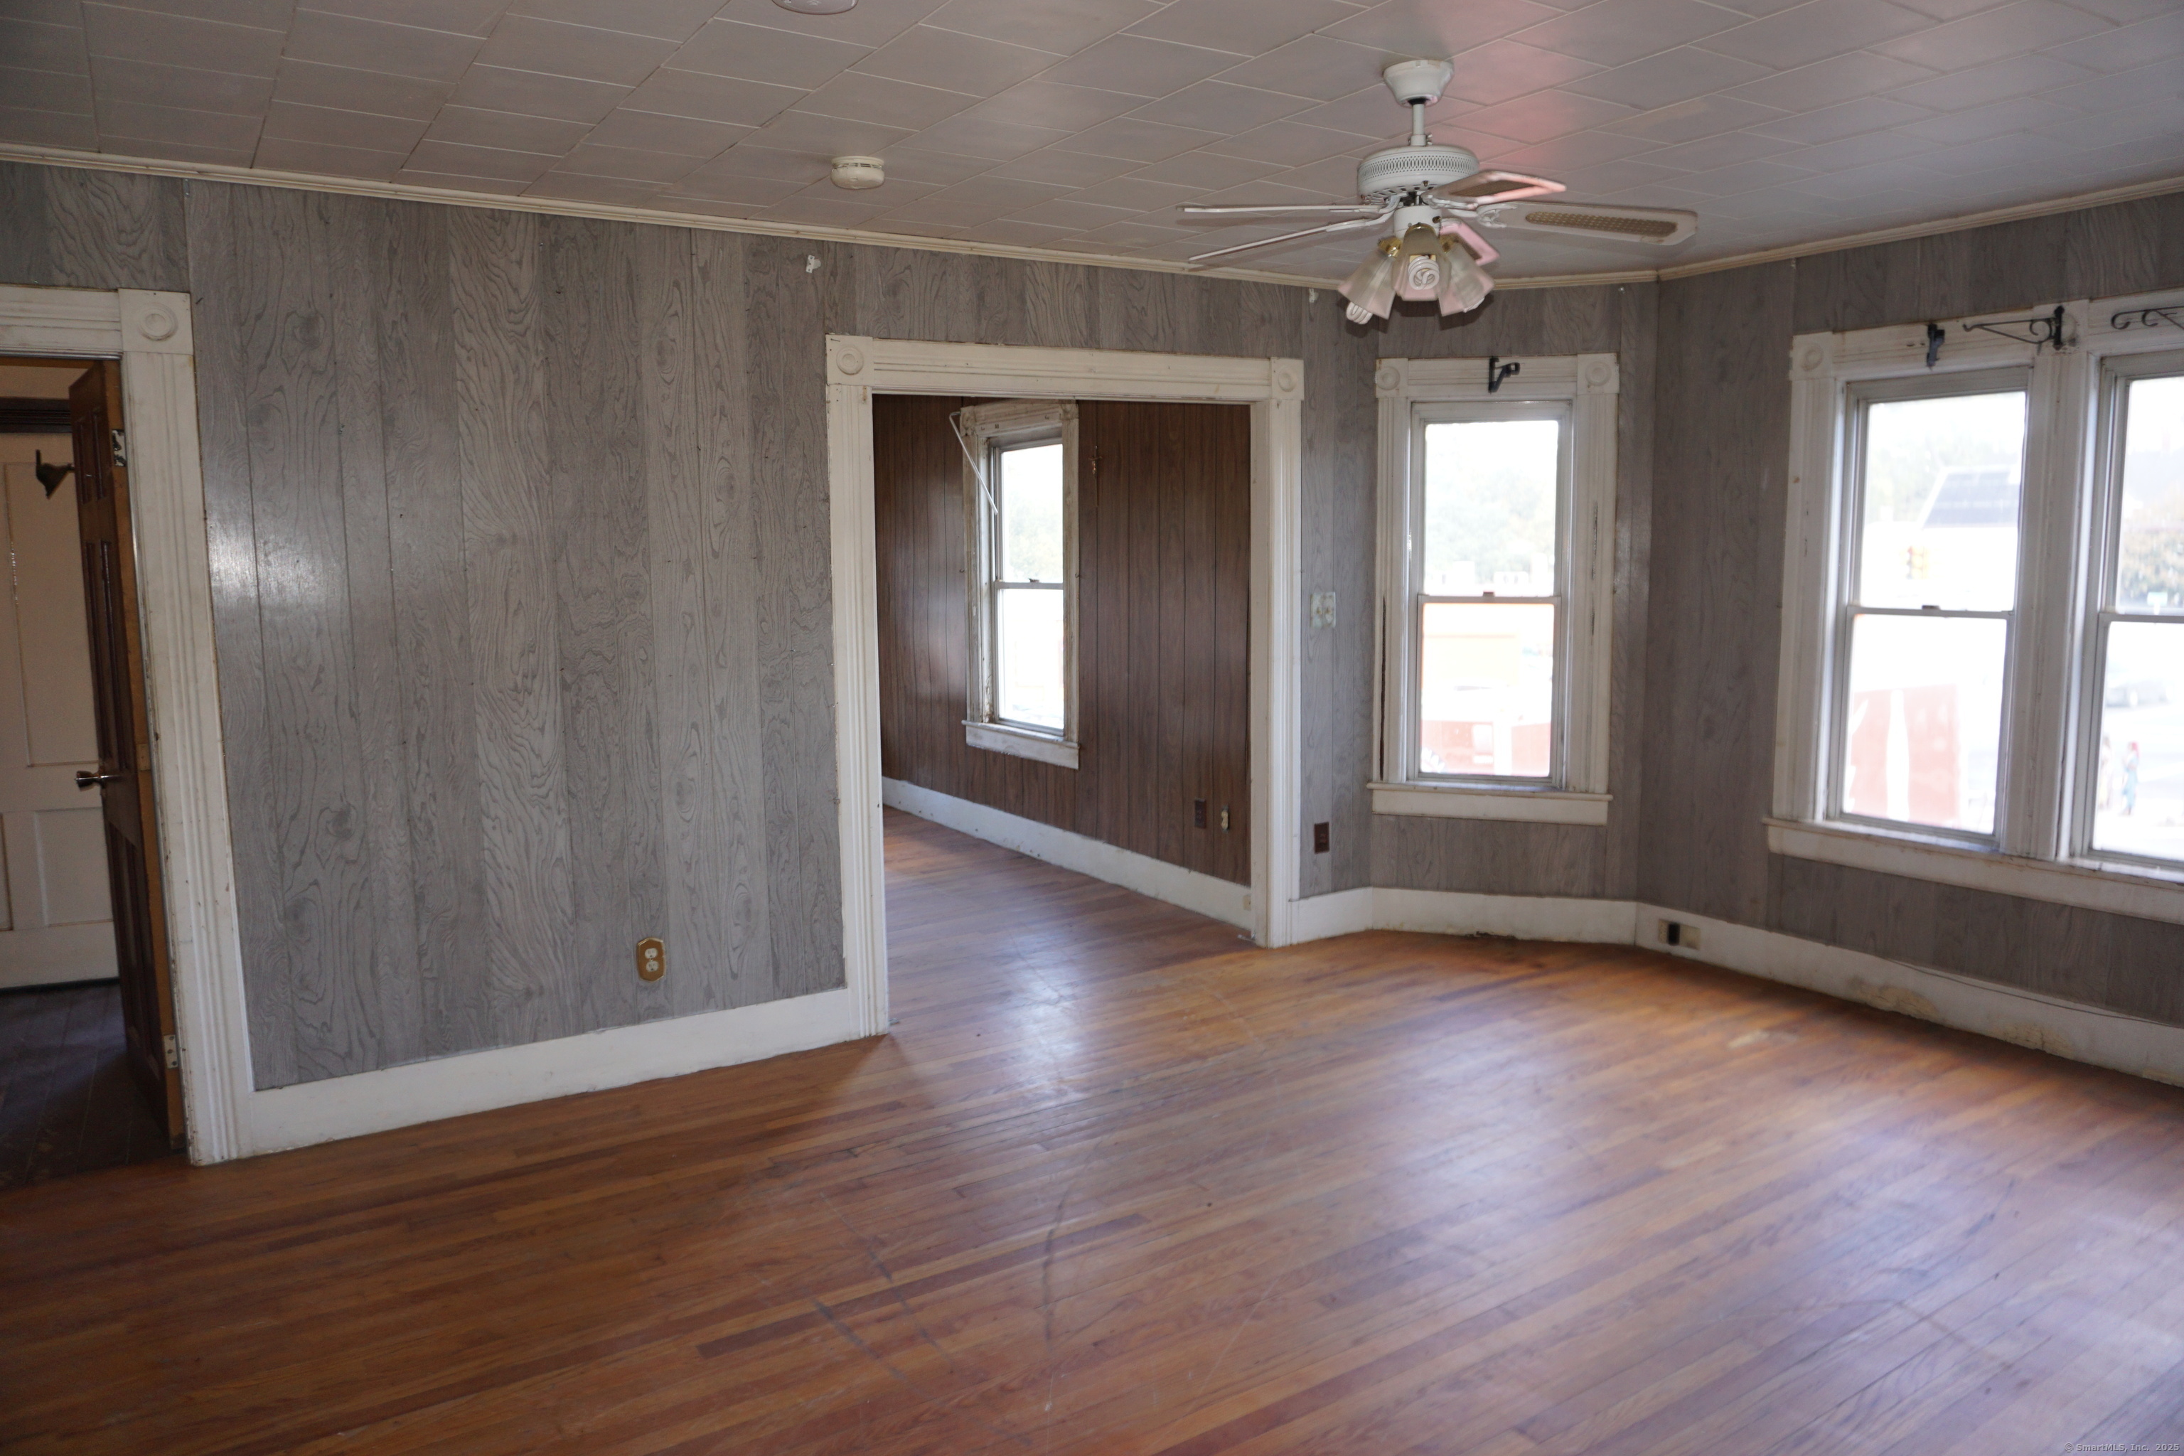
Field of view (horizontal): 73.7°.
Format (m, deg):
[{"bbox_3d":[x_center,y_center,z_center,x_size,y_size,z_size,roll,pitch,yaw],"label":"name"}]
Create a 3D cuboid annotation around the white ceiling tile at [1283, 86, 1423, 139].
[{"bbox_3d":[0.616,-1.306,3.075,0.302,0.015,0.302,-5,9,-33],"label":"white ceiling tile"}]

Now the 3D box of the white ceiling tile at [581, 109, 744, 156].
[{"bbox_3d":[-0.938,-1.317,3.223,0.303,0.016,0.303,-5,9,-33],"label":"white ceiling tile"}]

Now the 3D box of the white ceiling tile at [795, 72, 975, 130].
[{"bbox_3d":[-0.410,-1.266,2.935,0.303,0.015,0.303,-6,9,-32],"label":"white ceiling tile"}]

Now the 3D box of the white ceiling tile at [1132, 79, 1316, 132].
[{"bbox_3d":[0.274,-1.300,3.044,0.302,0.015,0.302,-5,9,-33],"label":"white ceiling tile"}]

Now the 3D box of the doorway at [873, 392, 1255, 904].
[{"bbox_3d":[-0.033,-0.095,4.833,1.490,1.930,0.140,-5,9,-31],"label":"doorway"}]

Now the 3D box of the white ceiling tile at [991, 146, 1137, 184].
[{"bbox_3d":[-0.063,-1.365,3.540,0.305,0.018,0.305,-5,9,-33],"label":"white ceiling tile"}]

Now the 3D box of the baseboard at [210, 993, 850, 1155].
[{"bbox_3d":[-1.454,0.950,4.141,1.630,0.165,0.020,-5,9,-31],"label":"baseboard"}]

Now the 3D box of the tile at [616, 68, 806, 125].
[{"bbox_3d":[-0.769,-1.284,2.962,0.302,0.015,0.302,-5,9,-33],"label":"tile"}]

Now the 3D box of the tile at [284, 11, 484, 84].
[{"bbox_3d":[-1.287,-1.240,2.644,0.302,0.015,0.302,-5,9,-33],"label":"tile"}]

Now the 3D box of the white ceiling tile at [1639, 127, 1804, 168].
[{"bbox_3d":[1.470,-1.355,3.421,0.303,0.016,0.303,-5,9,-33],"label":"white ceiling tile"}]

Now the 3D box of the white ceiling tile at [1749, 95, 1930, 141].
[{"bbox_3d":[1.635,-1.324,3.169,0.302,0.015,0.302,-5,9,-33],"label":"white ceiling tile"}]

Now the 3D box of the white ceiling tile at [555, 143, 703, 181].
[{"bbox_3d":[-1.102,-1.350,3.474,0.302,0.015,0.302,-5,9,-33],"label":"white ceiling tile"}]

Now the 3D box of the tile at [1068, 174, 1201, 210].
[{"bbox_3d":[0.115,-1.403,3.822,0.305,0.018,0.305,-5,9,-33],"label":"tile"}]

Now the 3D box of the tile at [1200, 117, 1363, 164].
[{"bbox_3d":[0.448,-1.337,3.316,0.305,0.018,0.305,-5,9,-33],"label":"tile"}]

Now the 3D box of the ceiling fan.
[{"bbox_3d":[0.642,-1.025,2.832,1.050,0.480,1.050,-5,9,-31],"label":"ceiling fan"}]

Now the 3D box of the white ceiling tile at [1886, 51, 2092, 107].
[{"bbox_3d":[1.787,-1.282,2.892,0.303,0.015,0.303,-6,9,-32],"label":"white ceiling tile"}]

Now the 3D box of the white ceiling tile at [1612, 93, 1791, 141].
[{"bbox_3d":[1.297,-1.319,3.145,0.302,0.015,0.302,-5,9,-33],"label":"white ceiling tile"}]

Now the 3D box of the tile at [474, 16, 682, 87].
[{"bbox_3d":[-0.923,-1.215,2.610,0.303,0.015,0.303,-6,9,-32],"label":"tile"}]

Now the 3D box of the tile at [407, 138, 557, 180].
[{"bbox_3d":[-1.452,-1.347,3.460,0.303,0.016,0.303,-5,9,-33],"label":"tile"}]

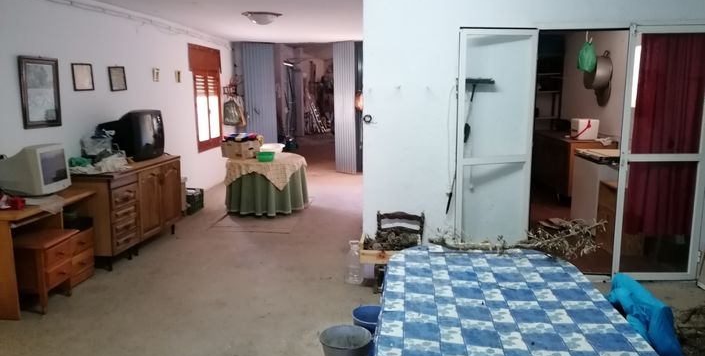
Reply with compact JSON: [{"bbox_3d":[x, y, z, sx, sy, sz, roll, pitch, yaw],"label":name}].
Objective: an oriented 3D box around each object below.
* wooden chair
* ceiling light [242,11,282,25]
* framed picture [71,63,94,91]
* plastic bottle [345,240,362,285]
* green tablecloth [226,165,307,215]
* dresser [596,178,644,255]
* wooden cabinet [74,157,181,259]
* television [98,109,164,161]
[{"bbox_3d":[0.387,0.599,4.474,0.390,0.605,0.410,1,8,6],"label":"wooden chair"},{"bbox_3d":[-1.035,-1.821,6.290,0.430,0.120,0.430,1,8,6],"label":"ceiling light"},{"bbox_3d":[-2.630,-0.979,5.369,0.020,0.256,0.338,1,11,6],"label":"framed picture"},{"bbox_3d":[0.019,0.706,4.622,0.150,0.350,0.150,1,8,6],"label":"plastic bottle"},{"bbox_3d":[-1.231,0.065,7.675,1.130,0.720,1.130,1,8,6],"label":"green tablecloth"},{"bbox_3d":[2.695,0.407,5.506,0.300,0.670,0.390,1,8,6],"label":"dresser"},{"bbox_3d":[-2.379,0.293,5.816,0.560,0.840,1.530,1,8,6],"label":"wooden cabinet"},{"bbox_3d":[-2.458,-0.472,6.065,0.460,0.520,0.620,2,9,12],"label":"television"}]

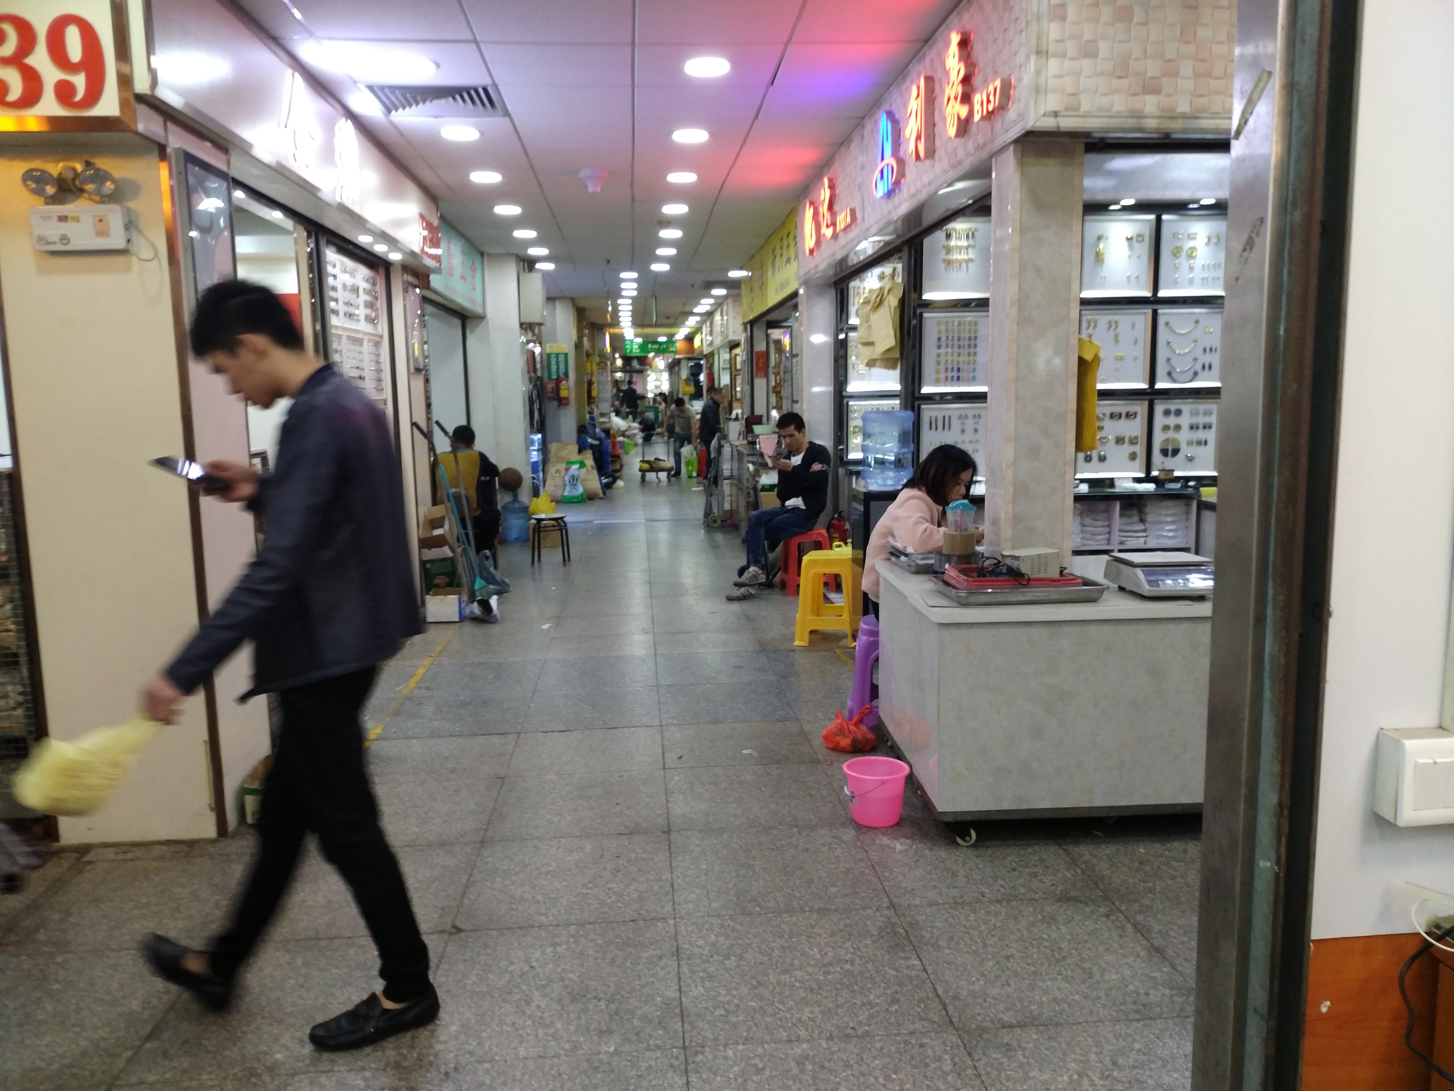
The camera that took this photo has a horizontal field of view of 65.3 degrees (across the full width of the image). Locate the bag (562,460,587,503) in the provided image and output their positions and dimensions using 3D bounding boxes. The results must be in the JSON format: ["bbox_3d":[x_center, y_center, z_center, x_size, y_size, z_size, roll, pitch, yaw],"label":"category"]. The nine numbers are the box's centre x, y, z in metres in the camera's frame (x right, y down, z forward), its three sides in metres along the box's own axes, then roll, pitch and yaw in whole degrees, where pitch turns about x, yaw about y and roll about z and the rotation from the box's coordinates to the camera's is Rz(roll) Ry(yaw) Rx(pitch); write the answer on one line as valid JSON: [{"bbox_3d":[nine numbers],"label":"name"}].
[{"bbox_3d":[-2.022,-0.847,14.956,0.320,0.550,0.200,-1,8,2],"label":"bag"}]

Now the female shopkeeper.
[{"bbox_3d":[0.861,0.158,4.873,0.600,1.170,0.460,2,8,23],"label":"female shopkeeper"}]

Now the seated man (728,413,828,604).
[{"bbox_3d":[0.371,-0.296,8.062,0.730,1.280,0.480,-6,9,-32],"label":"seated man"}]

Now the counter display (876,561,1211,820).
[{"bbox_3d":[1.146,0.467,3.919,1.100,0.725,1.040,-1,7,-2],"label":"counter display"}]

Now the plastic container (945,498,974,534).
[{"bbox_3d":[0.834,-0.110,4.058,0.107,0.130,0.107,-2,7,-4],"label":"plastic container"}]

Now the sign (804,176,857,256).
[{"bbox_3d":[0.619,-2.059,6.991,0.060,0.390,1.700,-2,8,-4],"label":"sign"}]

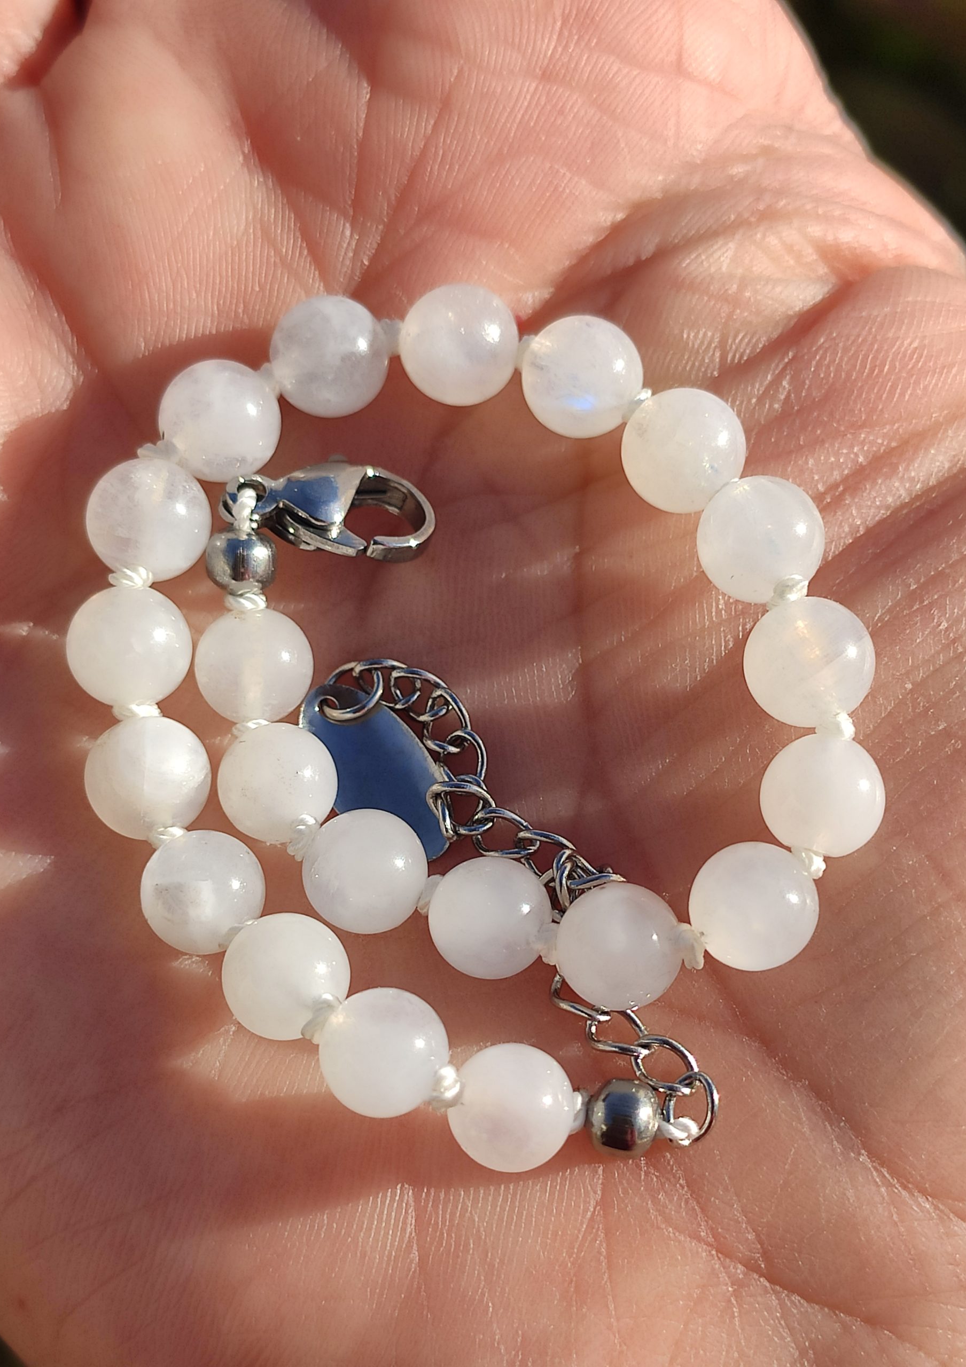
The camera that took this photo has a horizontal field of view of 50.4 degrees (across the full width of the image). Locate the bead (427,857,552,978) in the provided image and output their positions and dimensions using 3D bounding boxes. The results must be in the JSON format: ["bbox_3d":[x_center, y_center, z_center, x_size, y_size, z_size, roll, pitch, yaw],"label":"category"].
[{"bbox_3d":[0.000,0.015,0.065,0.008,0.008,0.008,0,65,0],"label":"bead"}]

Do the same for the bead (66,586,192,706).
[{"bbox_3d":[-0.023,-0.002,0.067,0.008,0.008,0.008,0,65,0],"label":"bead"}]

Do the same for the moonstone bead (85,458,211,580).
[{"bbox_3d":[-0.021,-0.011,0.066,0.008,0.008,0.008,0,60,0],"label":"moonstone bead"}]

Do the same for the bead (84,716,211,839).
[{"bbox_3d":[-0.021,0.006,0.064,0.008,0.008,0.008,0,73,0],"label":"bead"}]

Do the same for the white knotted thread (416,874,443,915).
[{"bbox_3d":[-0.003,0.013,0.065,0.002,0.003,0.003,17,66,8],"label":"white knotted thread"}]

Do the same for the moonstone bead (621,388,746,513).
[{"bbox_3d":[0.013,-0.015,0.066,0.008,0.008,0.008,0,60,0],"label":"moonstone bead"}]

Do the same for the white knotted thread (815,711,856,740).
[{"bbox_3d":[0.022,0.003,0.063,0.003,0.002,0.002,-9,66,-4],"label":"white knotted thread"}]

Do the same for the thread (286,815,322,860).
[{"bbox_3d":[-0.012,0.010,0.067,0.002,0.002,0.003,37,65,0],"label":"thread"}]

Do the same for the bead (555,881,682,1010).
[{"bbox_3d":[0.007,0.013,0.051,0.006,0.006,0.006,0,70,0],"label":"bead"}]

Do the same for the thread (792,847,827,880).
[{"bbox_3d":[0.020,0.011,0.063,0.003,0.002,0.002,32,69,14],"label":"thread"}]

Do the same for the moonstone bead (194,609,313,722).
[{"bbox_3d":[-0.015,-0.001,0.069,0.008,0.008,0.008,0,60,0],"label":"moonstone bead"}]

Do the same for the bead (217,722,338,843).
[{"bbox_3d":[-0.013,0.006,0.066,0.008,0.008,0.008,0,65,0],"label":"bead"}]

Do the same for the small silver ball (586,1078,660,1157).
[{"bbox_3d":[0.009,0.026,0.062,0.004,0.005,0.005,8,73,0],"label":"small silver ball"}]

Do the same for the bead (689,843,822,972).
[{"bbox_3d":[0.013,0.011,0.051,0.006,0.006,0.006,0,70,0],"label":"bead"}]

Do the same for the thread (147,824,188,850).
[{"bbox_3d":[-0.020,0.010,0.064,0.003,0.002,0.001,-27,86,-8],"label":"thread"}]

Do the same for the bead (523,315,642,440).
[{"bbox_3d":[0.006,-0.019,0.065,0.008,0.008,0.008,0,73,0],"label":"bead"}]

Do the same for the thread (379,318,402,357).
[{"bbox_3d":[-0.006,-0.023,0.068,0.002,0.002,0.003,-3,60,0],"label":"thread"}]

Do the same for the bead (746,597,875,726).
[{"bbox_3d":[0.020,-0.001,0.063,0.008,0.008,0.008,0,65,0],"label":"bead"}]

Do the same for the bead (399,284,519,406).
[{"bbox_3d":[-0.002,-0.022,0.068,0.008,0.008,0.008,0,60,0],"label":"bead"}]

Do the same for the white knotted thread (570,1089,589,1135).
[{"bbox_3d":[0.006,0.026,0.064,0.002,0.003,0.003,5,65,2],"label":"white knotted thread"}]

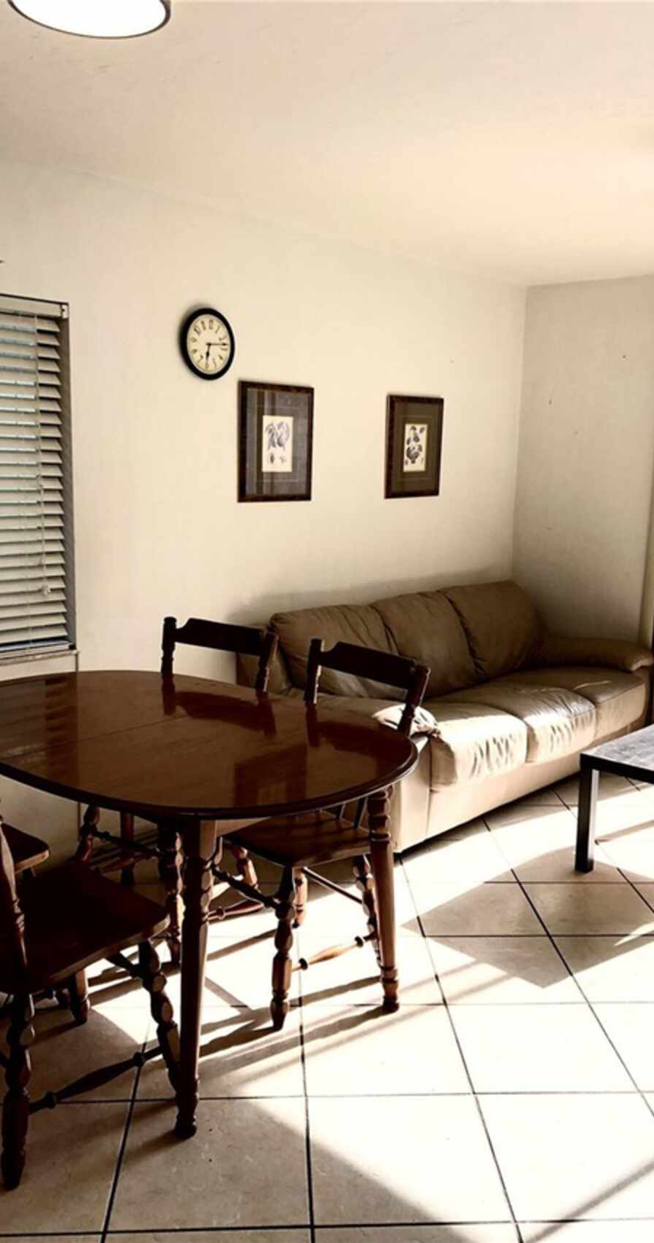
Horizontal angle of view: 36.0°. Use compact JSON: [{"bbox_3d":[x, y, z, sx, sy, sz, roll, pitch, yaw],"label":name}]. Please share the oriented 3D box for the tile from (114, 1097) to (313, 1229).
[{"bbox_3d":[-0.244,1.178,2.198,0.402,0.010,0.402,1,9,-3],"label":"tile"}]

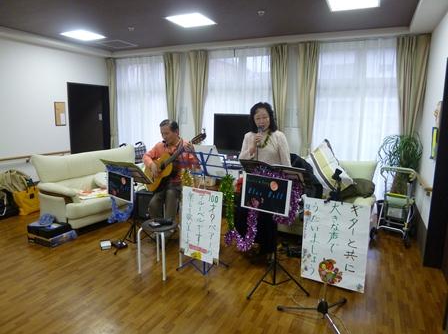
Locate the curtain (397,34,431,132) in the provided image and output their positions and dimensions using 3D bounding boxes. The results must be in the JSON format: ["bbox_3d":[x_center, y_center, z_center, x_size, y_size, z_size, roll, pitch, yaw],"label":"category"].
[{"bbox_3d":[2.413,-0.465,4.188,0.400,2.480,0.160,5,11,24],"label":"curtain"}]

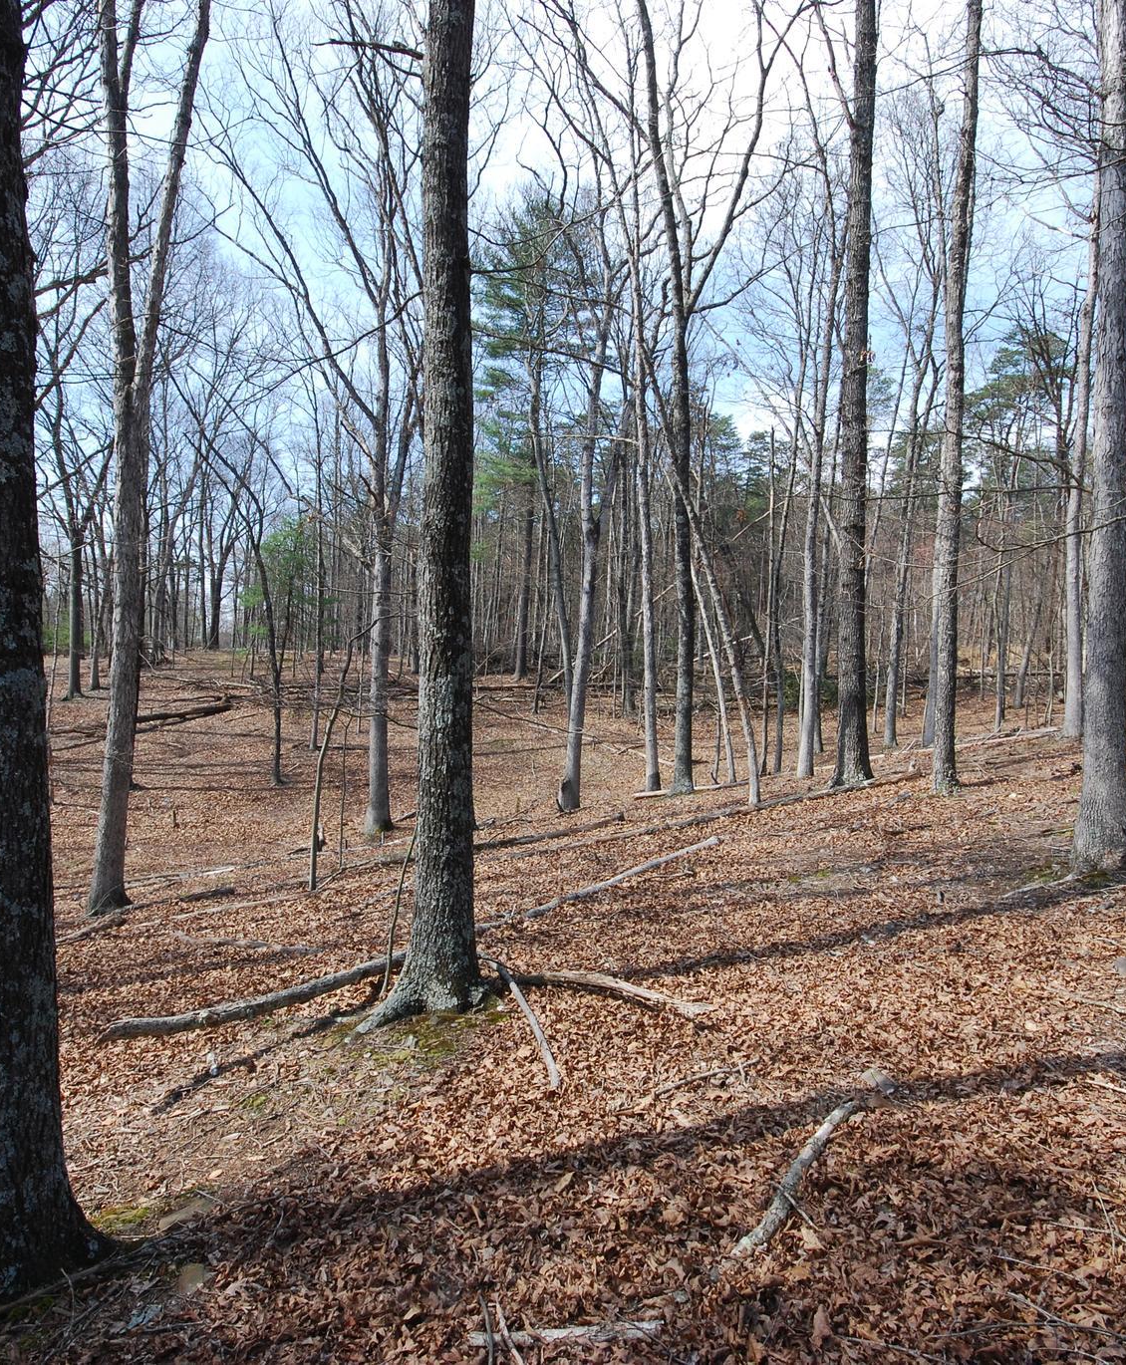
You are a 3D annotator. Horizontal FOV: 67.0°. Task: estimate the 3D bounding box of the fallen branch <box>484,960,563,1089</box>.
[{"bbox_3d":[-0.202,1.528,3.995,0.085,0.050,1.569,-6,2,-14],"label":"fallen branch"}]

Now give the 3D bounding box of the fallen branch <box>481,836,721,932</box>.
[{"bbox_3d":[0.383,1.392,6.058,0.115,0.060,2.469,-4,3,45],"label":"fallen branch"}]

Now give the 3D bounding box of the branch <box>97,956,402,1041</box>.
[{"bbox_3d":[-1.555,1.615,4.420,1.552,0.120,0.200,-7,2,-25],"label":"branch"}]

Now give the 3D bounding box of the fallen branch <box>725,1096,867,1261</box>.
[{"bbox_3d":[0.726,1.472,2.580,0.100,0.050,0.900,-4,2,40],"label":"fallen branch"}]

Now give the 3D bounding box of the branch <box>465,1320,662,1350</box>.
[{"bbox_3d":[0.007,1.565,2.054,0.467,0.040,0.047,-6,2,1],"label":"branch"}]

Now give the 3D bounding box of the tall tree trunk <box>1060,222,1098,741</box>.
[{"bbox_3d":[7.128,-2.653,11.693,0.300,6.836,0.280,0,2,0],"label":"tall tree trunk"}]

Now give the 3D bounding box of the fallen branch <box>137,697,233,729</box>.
[{"bbox_3d":[-8.030,0.655,18.250,0.450,0.320,2.795,1,6,21],"label":"fallen branch"}]

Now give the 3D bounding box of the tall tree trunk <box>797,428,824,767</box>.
[{"bbox_3d":[2.947,-0.955,10.135,0.230,4.150,0.220,1,2,0],"label":"tall tree trunk"}]

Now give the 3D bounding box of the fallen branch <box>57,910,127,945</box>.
[{"bbox_3d":[-3.410,1.766,6.075,0.120,0.080,0.700,-5,2,19],"label":"fallen branch"}]

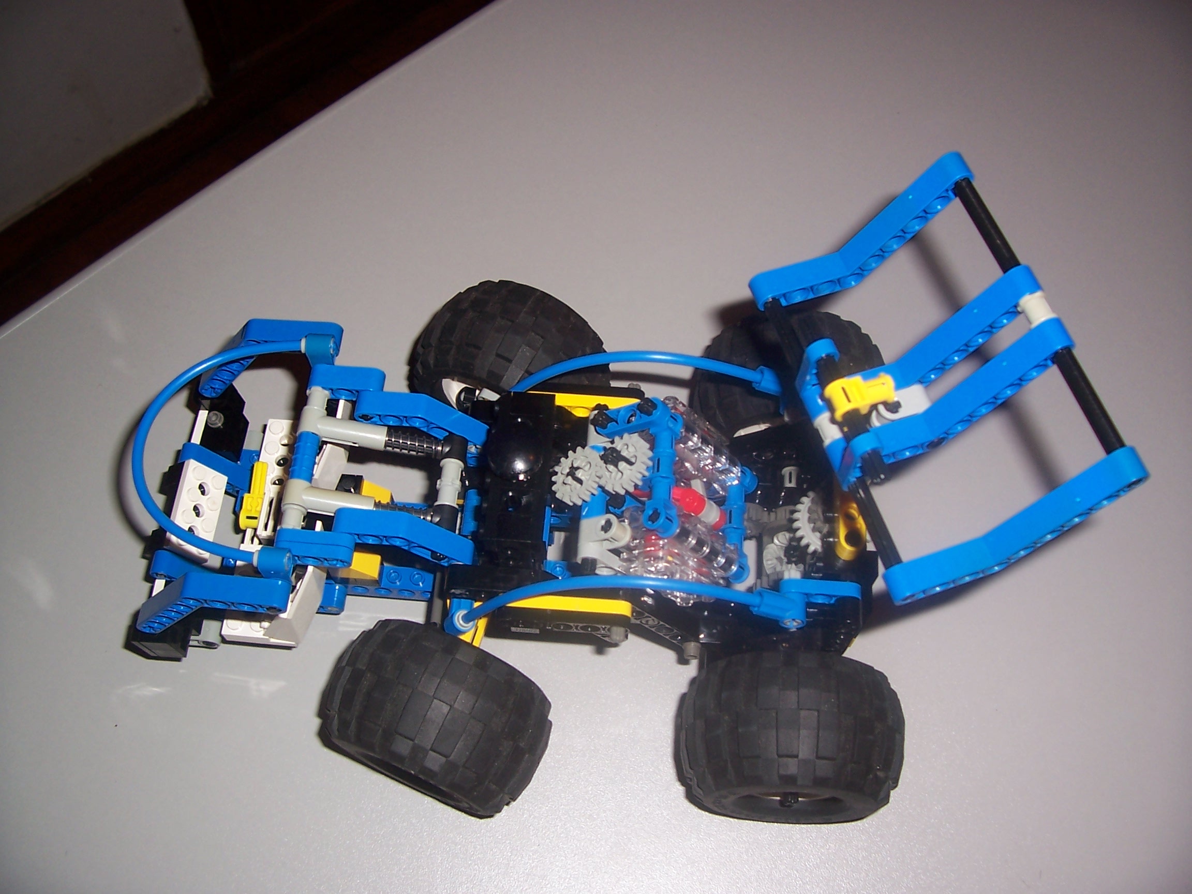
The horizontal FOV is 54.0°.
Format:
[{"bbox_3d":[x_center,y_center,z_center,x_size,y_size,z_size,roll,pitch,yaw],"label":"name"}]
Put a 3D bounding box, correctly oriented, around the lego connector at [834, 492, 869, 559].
[{"bbox_3d":[0.076,0.021,0.349,0.008,0.008,0.024,2,63,4],"label":"lego connector"}]

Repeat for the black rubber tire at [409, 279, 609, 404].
[{"bbox_3d":[-0.029,-0.026,0.417,0.069,0.069,0.040,24,66,12],"label":"black rubber tire"}]

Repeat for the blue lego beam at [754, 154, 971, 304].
[{"bbox_3d":[0.074,-0.056,0.320,0.065,0.021,0.008,-32,66,23],"label":"blue lego beam"}]

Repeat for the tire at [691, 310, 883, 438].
[{"bbox_3d":[0.067,-0.015,0.403,0.069,0.069,0.040,2,63,4],"label":"tire"}]

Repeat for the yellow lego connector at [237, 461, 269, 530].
[{"bbox_3d":[-0.115,0.016,0.394,0.008,0.008,0.024,4,63,2],"label":"yellow lego connector"}]

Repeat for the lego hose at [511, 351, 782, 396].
[{"bbox_3d":[0.008,-0.021,0.363,0.100,0.033,0.006,-4,62,17],"label":"lego hose"}]

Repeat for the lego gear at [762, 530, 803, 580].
[{"bbox_3d":[0.061,0.035,0.381,0.013,0.009,0.013,4,63,2],"label":"lego gear"}]

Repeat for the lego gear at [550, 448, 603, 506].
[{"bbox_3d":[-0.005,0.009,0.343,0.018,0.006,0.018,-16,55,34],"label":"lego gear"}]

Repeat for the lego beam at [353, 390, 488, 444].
[{"bbox_3d":[-0.052,-0.008,0.364,0.044,0.016,0.008,17,62,-22],"label":"lego beam"}]

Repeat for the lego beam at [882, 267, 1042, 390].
[{"bbox_3d":[0.084,-0.023,0.297,0.065,0.021,0.008,-32,63,24],"label":"lego beam"}]

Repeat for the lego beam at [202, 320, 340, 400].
[{"bbox_3d":[-0.115,-0.031,0.395,0.065,0.021,0.008,-13,58,32],"label":"lego beam"}]

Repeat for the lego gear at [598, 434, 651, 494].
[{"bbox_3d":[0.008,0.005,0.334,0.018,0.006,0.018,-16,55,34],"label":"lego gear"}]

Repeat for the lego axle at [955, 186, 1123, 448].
[{"bbox_3d":[0.104,-0.032,0.277,0.005,0.005,0.096,-17,65,-6],"label":"lego axle"}]

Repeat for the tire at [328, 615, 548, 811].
[{"bbox_3d":[-0.049,0.083,0.361,0.069,0.069,0.040,22,65,11],"label":"tire"}]

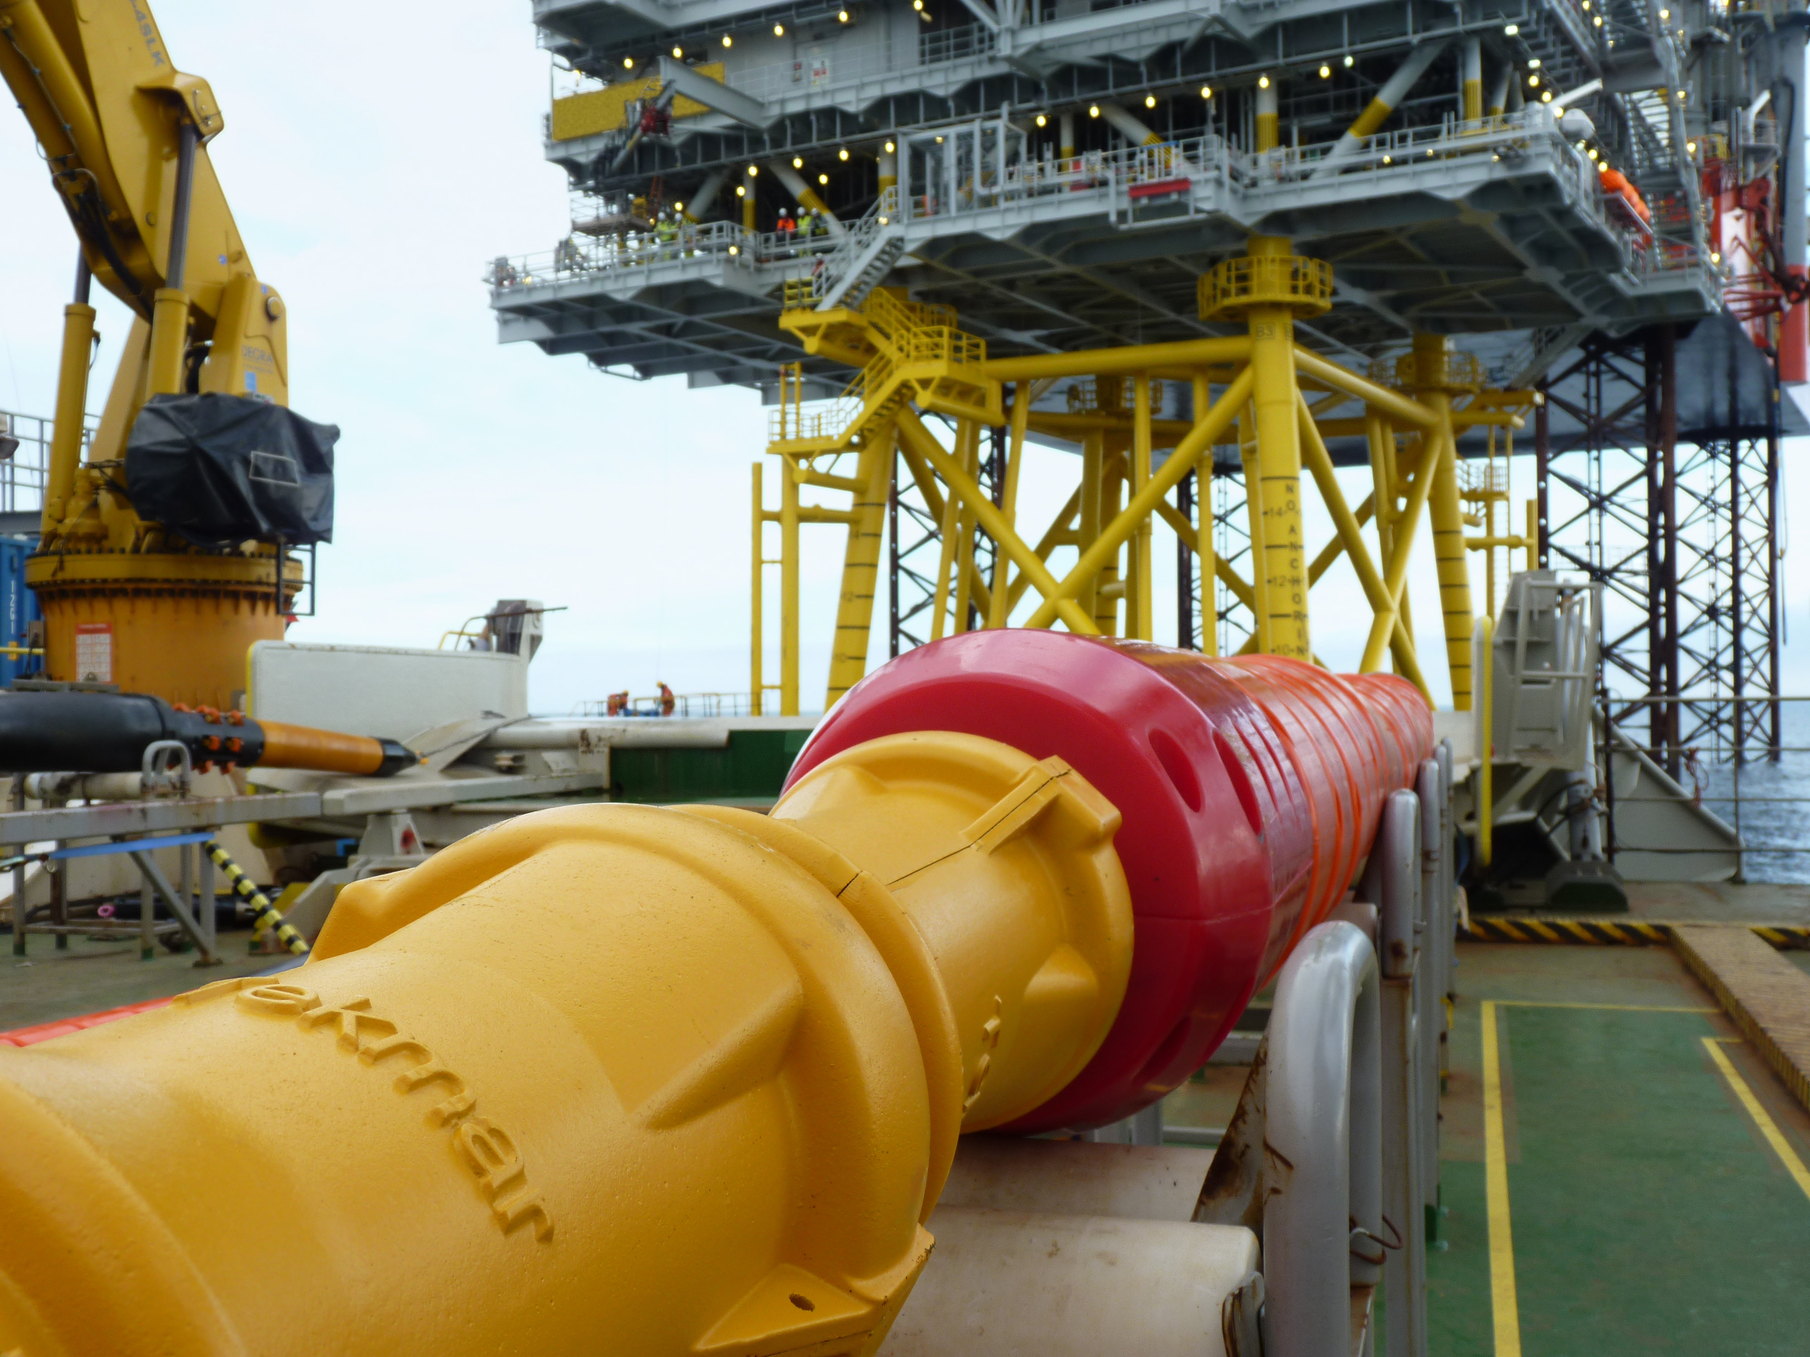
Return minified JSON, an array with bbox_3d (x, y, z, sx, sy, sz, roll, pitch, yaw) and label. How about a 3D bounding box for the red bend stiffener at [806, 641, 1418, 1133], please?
[{"bbox_3d":[0.672,0.179,3.612,0.410,0.410,4.420,-1,-1,16],"label":"red bend stiffener"}]

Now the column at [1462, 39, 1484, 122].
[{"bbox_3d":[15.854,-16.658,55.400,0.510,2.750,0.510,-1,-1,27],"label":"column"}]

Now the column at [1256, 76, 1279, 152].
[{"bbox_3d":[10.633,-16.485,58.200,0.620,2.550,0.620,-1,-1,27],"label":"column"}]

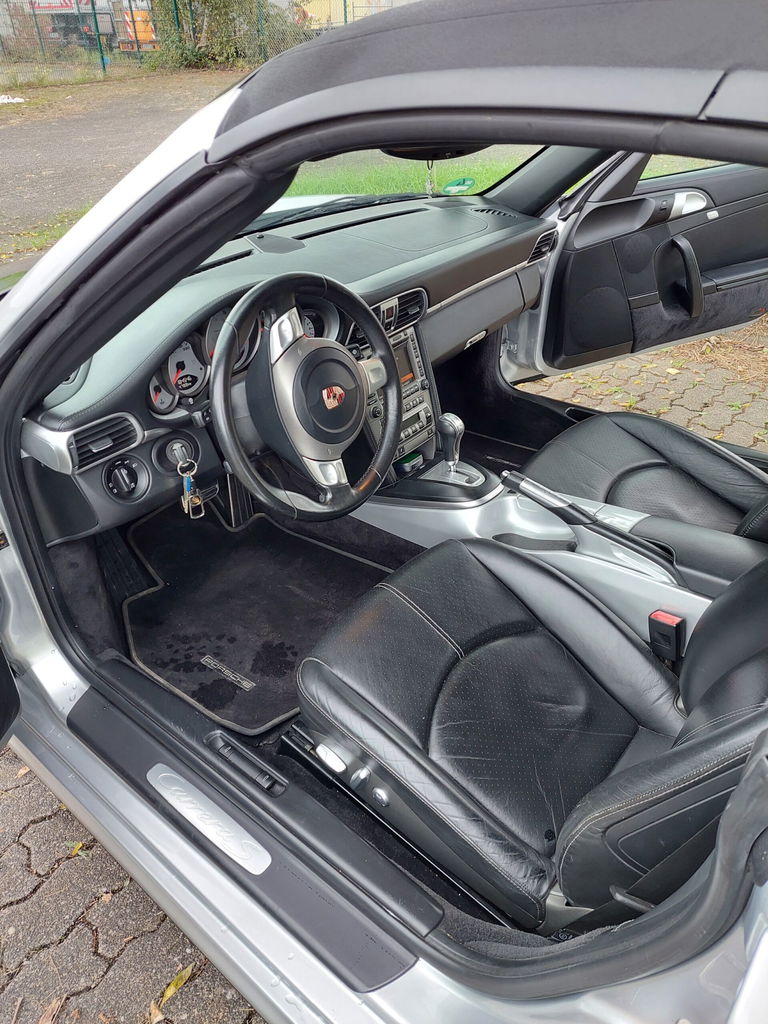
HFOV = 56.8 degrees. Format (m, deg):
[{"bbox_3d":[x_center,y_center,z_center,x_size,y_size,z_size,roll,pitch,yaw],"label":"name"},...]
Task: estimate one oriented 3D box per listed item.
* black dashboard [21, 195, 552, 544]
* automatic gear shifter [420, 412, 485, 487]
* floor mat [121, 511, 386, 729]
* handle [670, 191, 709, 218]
[{"bbox_3d":[-0.105,-0.376,1.460,0.480,0.410,1.430,24,41,31],"label":"black dashboard"},{"bbox_3d":[0.146,-0.124,1.390,0.122,0.145,0.095,24,41,31],"label":"automatic gear shifter"},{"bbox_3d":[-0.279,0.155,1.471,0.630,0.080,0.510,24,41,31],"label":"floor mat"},{"bbox_3d":[0.920,-0.928,2.137,0.155,0.080,0.045,-19,38,-25],"label":"handle"}]

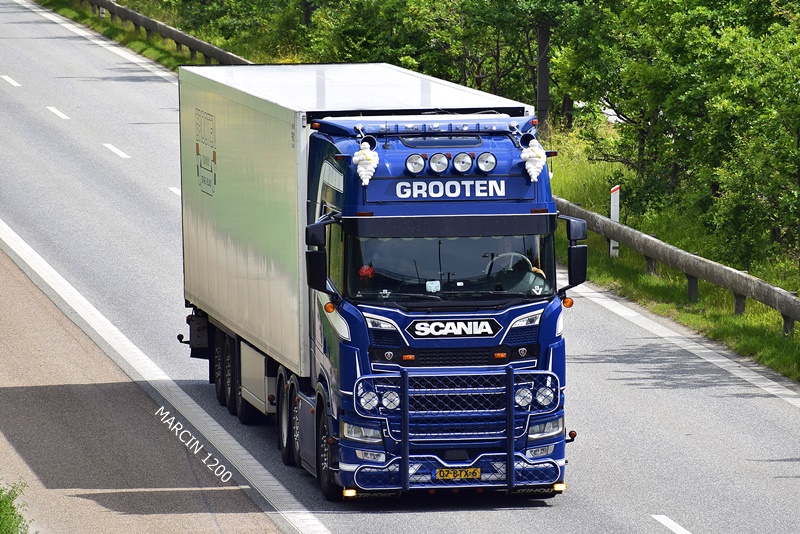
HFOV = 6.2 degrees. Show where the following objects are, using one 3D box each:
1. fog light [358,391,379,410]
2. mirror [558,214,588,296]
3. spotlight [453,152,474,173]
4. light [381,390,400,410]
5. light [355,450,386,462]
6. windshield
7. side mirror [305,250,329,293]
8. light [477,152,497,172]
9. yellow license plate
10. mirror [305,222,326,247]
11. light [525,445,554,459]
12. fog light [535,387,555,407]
[{"bbox_3d":[-0.321,1.398,76.638,0.210,0.210,0.120,-1,4,-7],"label":"fog light"},{"bbox_3d":[1.833,-0.121,77.516,0.290,0.850,0.250,-1,4,-10],"label":"mirror"},{"bbox_3d":[0.662,-1.090,76.908,0.210,0.210,0.130,-1,4,-7],"label":"spotlight"},{"bbox_3d":[-0.093,1.395,76.482,0.200,0.200,0.110,-1,4,-7],"label":"light"},{"bbox_3d":[-0.308,1.981,76.684,0.295,0.120,0.130,-1,4,3],"label":"light"},{"bbox_3d":[0.532,0.000,76.845,2.200,0.800,0.340,-1,4,-7],"label":"windshield"},{"bbox_3d":[-0.877,0.053,77.192,0.210,0.430,0.150,-1,4,-2],"label":"side mirror"},{"bbox_3d":[0.912,-1.100,77.065,0.210,0.210,0.110,-1,4,-7],"label":"light"},{"bbox_3d":[0.599,2.175,76.900,0.510,0.110,0.015,-1,4,-7],"label":"yellow license plate"},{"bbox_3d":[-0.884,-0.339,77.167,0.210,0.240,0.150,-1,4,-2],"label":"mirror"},{"bbox_3d":[1.473,1.934,76.901,0.295,0.120,0.130,-2,4,-17],"label":"light"},{"bbox_3d":[1.518,1.358,76.678,0.200,0.200,0.110,-1,4,-7],"label":"fog light"}]

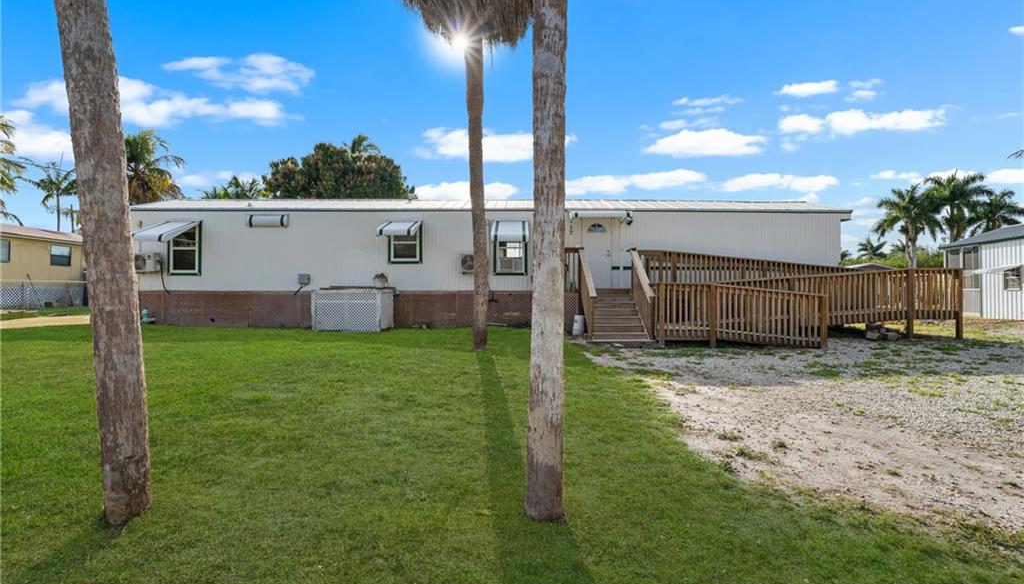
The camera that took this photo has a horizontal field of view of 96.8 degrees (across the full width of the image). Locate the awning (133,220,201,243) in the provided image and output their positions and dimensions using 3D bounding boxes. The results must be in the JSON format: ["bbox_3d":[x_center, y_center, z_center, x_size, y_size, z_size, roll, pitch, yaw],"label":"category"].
[{"bbox_3d":[-9.670,-1.710,12.720,1.110,0.760,1.220,0,0,0],"label":"awning"}]

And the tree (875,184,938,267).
[{"bbox_3d":[26.100,-2.900,30.000,4.500,8.200,4.500,0,0,0],"label":"tree"}]

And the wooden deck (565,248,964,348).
[{"bbox_3d":[5.980,0.030,11.500,9.700,2.350,3.650,0,0,0],"label":"wooden deck"}]

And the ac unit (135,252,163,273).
[{"bbox_3d":[-10.550,-0.820,13.070,0.800,0.550,0.320,0,0,0],"label":"ac unit"}]

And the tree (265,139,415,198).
[{"bbox_3d":[-9.500,-3.500,25.000,8.600,9.400,8.400,0,0,0],"label":"tree"}]

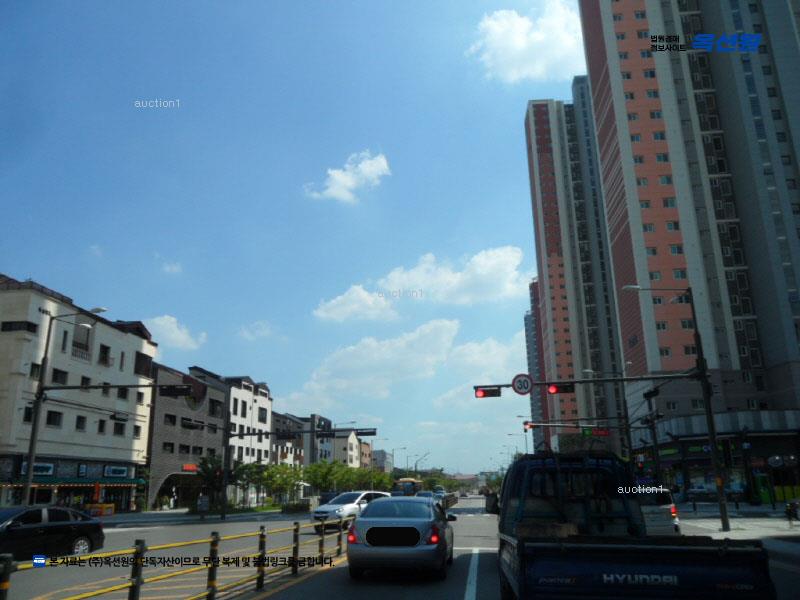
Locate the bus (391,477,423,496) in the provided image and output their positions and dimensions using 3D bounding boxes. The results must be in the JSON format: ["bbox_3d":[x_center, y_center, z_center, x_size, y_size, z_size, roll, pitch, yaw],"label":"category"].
[{"bbox_3d":[1.680,29.392,96.202,2.500,3.250,10.800,-3,-17,7],"label":"bus"}]

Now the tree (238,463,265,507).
[{"bbox_3d":[-16.353,20.000,67.726,2.800,4.600,2.800,-3,-17,7],"label":"tree"}]

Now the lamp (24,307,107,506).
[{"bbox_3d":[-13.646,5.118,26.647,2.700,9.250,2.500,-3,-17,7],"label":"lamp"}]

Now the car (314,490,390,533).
[{"bbox_3d":[-1.859,8.948,26.491,1.790,1.520,4.300,-13,-20,35],"label":"car"}]

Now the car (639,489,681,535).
[{"bbox_3d":[6.486,6.323,18.187,1.740,1.500,4.200,-3,-17,5],"label":"car"}]

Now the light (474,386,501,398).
[{"bbox_3d":[3.486,3.711,24.719,1.030,0.380,0.300,-3,-17,7],"label":"light"}]

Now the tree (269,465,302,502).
[{"bbox_3d":[-14.899,24.387,82.530,4.000,4.900,4.100,-3,-17,7],"label":"tree"}]

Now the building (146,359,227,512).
[{"bbox_3d":[-30.002,15.840,71.076,13.800,15.000,17.500,-3,-17,7],"label":"building"}]

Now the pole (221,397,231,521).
[{"bbox_3d":[-11.004,9.847,39.302,0.350,7.600,0.350,-3,-17,7],"label":"pole"}]

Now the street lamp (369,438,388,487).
[{"bbox_3d":[-3.078,26.341,96.156,2.800,9.400,0.350,-3,-17,7],"label":"street lamp"}]

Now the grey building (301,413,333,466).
[{"bbox_3d":[-20.590,30.554,119.767,11.500,15.400,15.000,-3,-17,7],"label":"grey building"}]

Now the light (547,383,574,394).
[{"bbox_3d":[6.271,3.500,24.313,1.040,0.380,0.300,-3,-17,7],"label":"light"}]

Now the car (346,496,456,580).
[{"bbox_3d":[0.220,5.043,13.511,1.820,1.470,4.800,-3,-17,7],"label":"car"}]

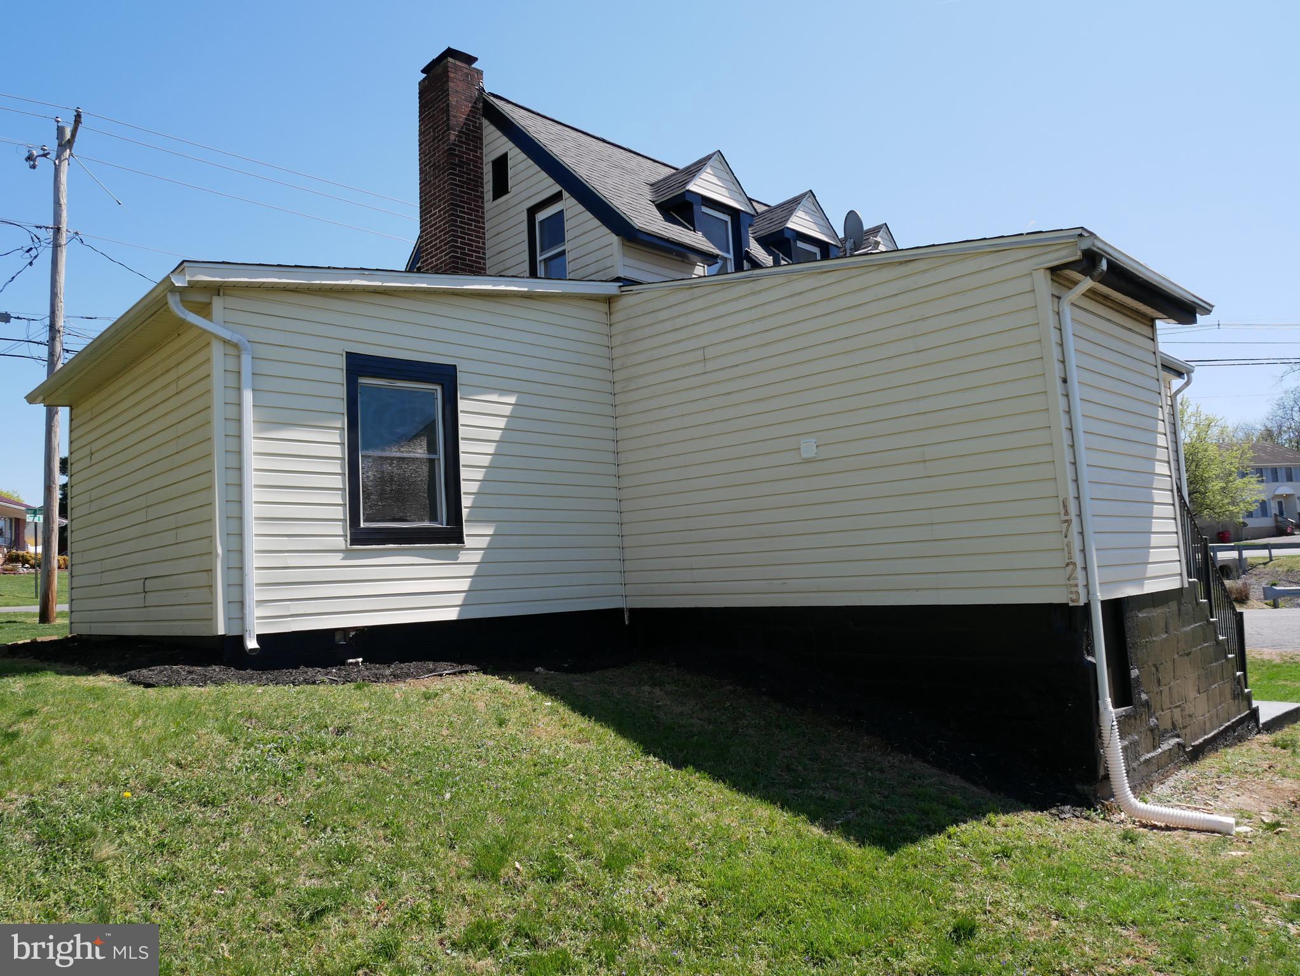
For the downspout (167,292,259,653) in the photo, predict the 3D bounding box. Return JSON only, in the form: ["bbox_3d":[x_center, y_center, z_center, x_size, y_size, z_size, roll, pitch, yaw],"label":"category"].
[{"bbox_3d":[-3.292,-0.111,6.795,0.632,2.735,0.155,3,-8,-44],"label":"downspout"}]

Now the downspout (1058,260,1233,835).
[{"bbox_3d":[3.426,0.313,6.327,0.136,4.005,0.770,3,-8,-44],"label":"downspout"}]

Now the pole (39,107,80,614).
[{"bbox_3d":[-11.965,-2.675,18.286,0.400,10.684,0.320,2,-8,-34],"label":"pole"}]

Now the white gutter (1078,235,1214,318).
[{"bbox_3d":[4.218,-1.706,7.507,2.943,0.104,0.121,3,-8,-44],"label":"white gutter"}]

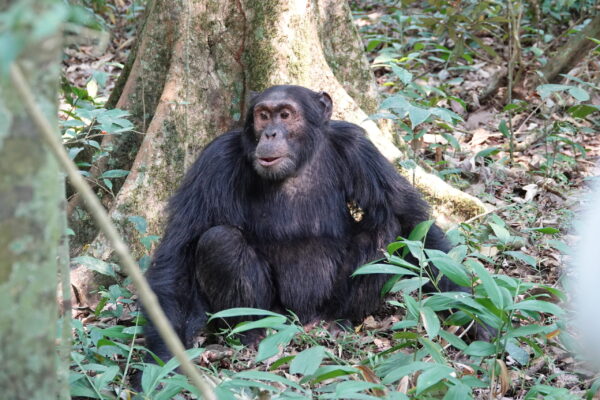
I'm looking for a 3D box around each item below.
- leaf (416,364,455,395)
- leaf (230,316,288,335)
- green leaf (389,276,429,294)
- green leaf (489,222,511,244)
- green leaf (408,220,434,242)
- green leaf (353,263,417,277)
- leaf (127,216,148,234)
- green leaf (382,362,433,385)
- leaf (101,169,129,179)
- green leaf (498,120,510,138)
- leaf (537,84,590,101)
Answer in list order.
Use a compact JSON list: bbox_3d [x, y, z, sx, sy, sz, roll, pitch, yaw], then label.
[{"bbox_3d":[0.335,0.441,4.550,0.119,0.030,0.055,-28,53,-30],"label":"leaf"},{"bbox_3d":[-0.106,0.332,4.850,0.154,0.025,0.045,-11,41,-15],"label":"leaf"},{"bbox_3d":[0.281,0.220,4.750,0.108,0.022,0.042,-17,35,-14],"label":"green leaf"},{"bbox_3d":[0.658,0.111,6.100,0.040,0.097,0.020,-49,12,-16],"label":"green leaf"},{"bbox_3d":[0.315,0.082,4.800,0.090,0.020,0.038,-39,40,-15],"label":"green leaf"},{"bbox_3d":[0.218,0.180,4.780,0.168,0.028,0.042,-4,27,-8],"label":"green leaf"},{"bbox_3d":[-0.474,0.074,5.400,0.050,0.020,0.075,-36,54,-27],"label":"leaf"},{"bbox_3d":[0.262,0.422,4.500,0.140,0.025,0.045,-18,36,-23],"label":"green leaf"},{"bbox_3d":[-0.561,-0.079,5.600,0.081,0.015,0.035,-11,47,-14],"label":"leaf"},{"bbox_3d":[0.842,-0.287,7.600,0.042,0.075,0.015,-33,15,0],"label":"green leaf"},{"bbox_3d":[1.083,-0.438,7.600,0.212,0.040,0.100,2,39,-8],"label":"leaf"}]

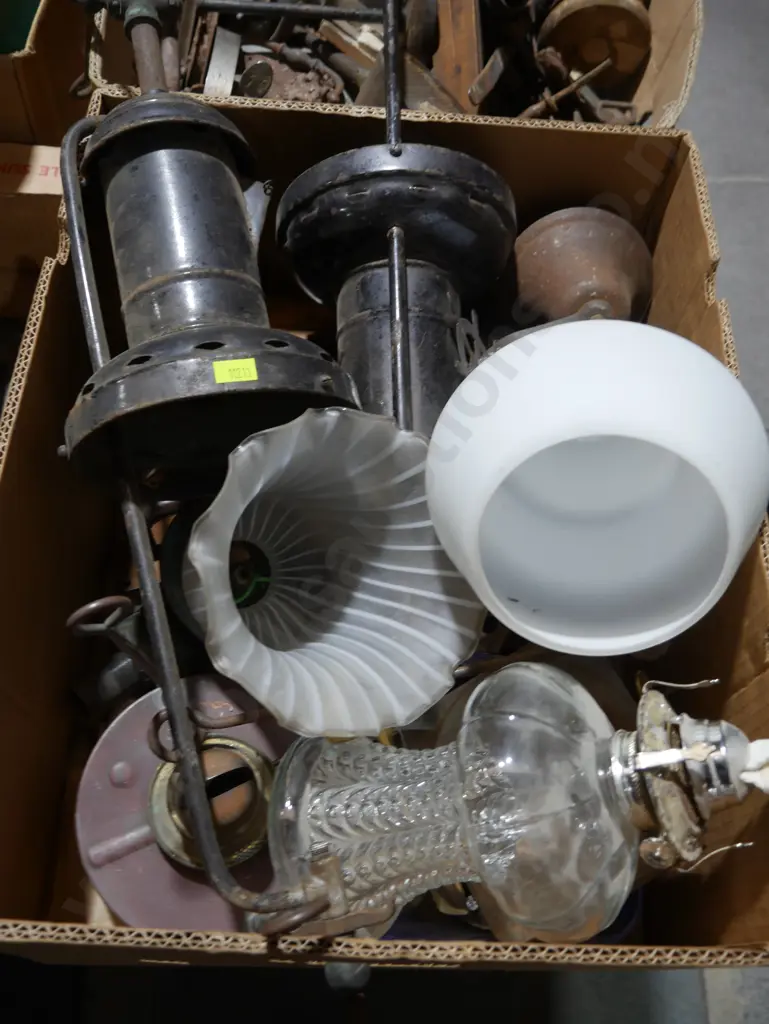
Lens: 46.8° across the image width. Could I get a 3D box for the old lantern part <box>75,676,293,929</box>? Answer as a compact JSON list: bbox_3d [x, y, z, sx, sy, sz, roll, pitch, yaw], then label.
[{"bbox_3d":[-0.096,0.169,0.507,0.148,0.060,0.148,1,67,-1],"label":"old lantern part"}]

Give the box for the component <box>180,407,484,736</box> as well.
[{"bbox_3d":[-0.051,0.034,0.490,0.161,0.134,0.161,3,84,-30],"label":"component"}]

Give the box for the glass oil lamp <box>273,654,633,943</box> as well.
[{"bbox_3d":[0.036,0.142,0.436,0.177,0.133,0.133,-23,53,30],"label":"glass oil lamp"}]

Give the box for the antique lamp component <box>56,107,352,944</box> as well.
[{"bbox_3d":[-0.092,-0.023,0.531,0.180,0.180,0.508,-12,76,-3],"label":"antique lamp component"}]

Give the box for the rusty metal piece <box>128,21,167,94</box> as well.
[{"bbox_3d":[-0.161,-0.312,0.610,0.019,0.019,0.060,-11,79,-8],"label":"rusty metal piece"}]

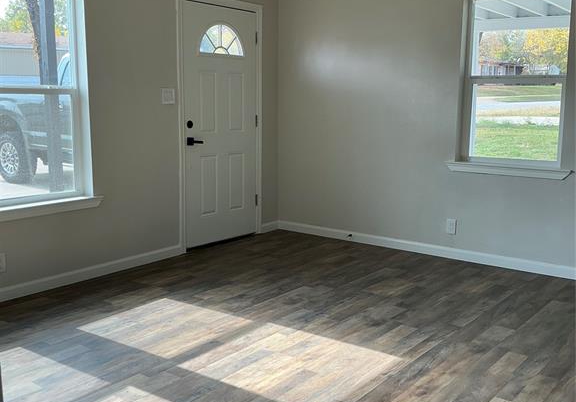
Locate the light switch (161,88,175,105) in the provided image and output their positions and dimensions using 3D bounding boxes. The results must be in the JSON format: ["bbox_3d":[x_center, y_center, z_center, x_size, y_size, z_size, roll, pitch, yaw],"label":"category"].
[{"bbox_3d":[-0.941,-0.825,4.906,0.012,0.122,0.122,8,12,37],"label":"light switch"}]

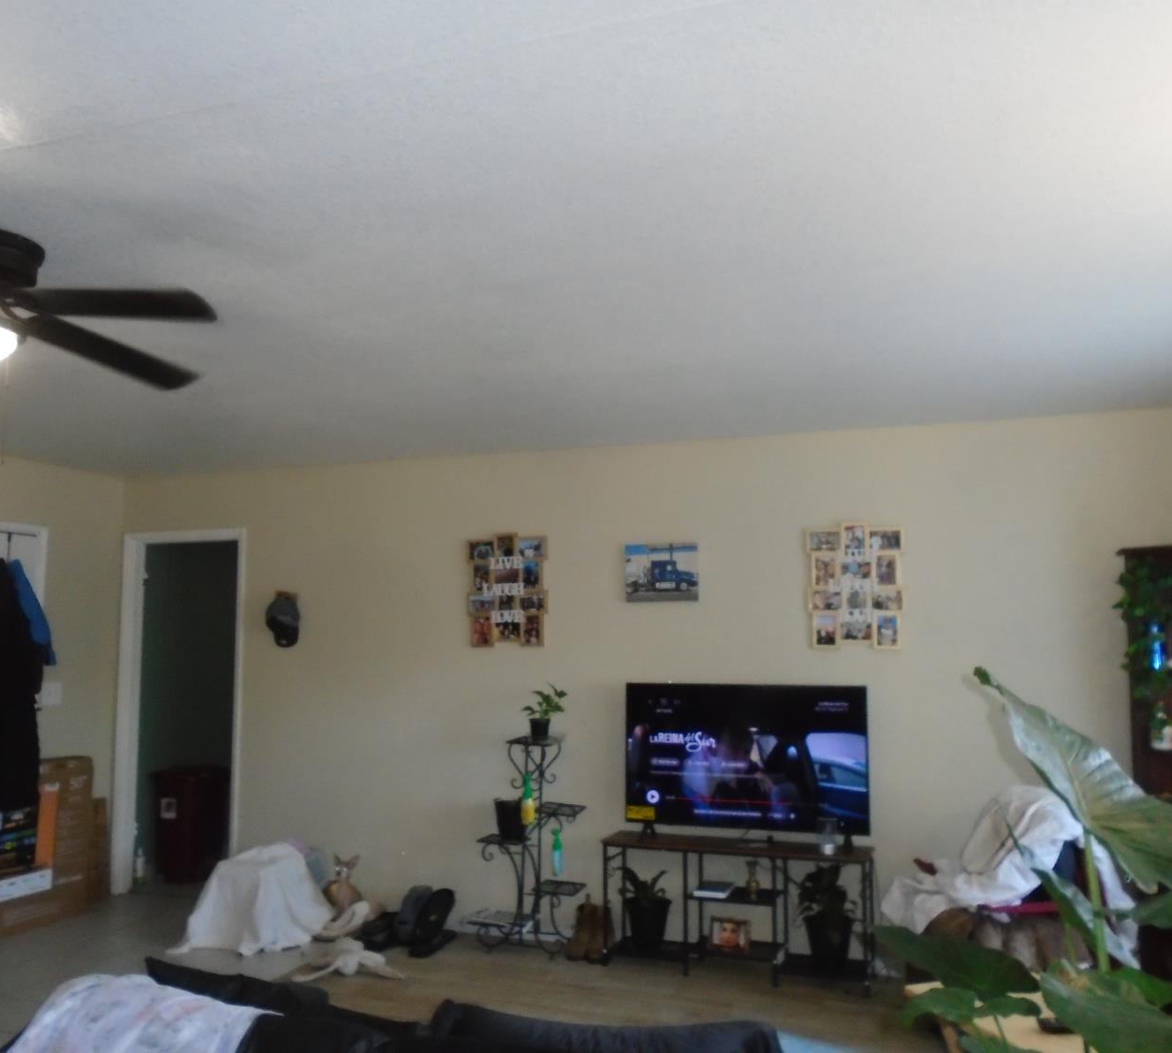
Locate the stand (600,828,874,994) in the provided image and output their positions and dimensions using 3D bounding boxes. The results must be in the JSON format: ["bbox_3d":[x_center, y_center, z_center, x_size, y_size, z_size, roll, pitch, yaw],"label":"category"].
[{"bbox_3d":[0.693,1.732,4.801,1.200,0.550,0.330,-2,-6,21],"label":"stand"}]

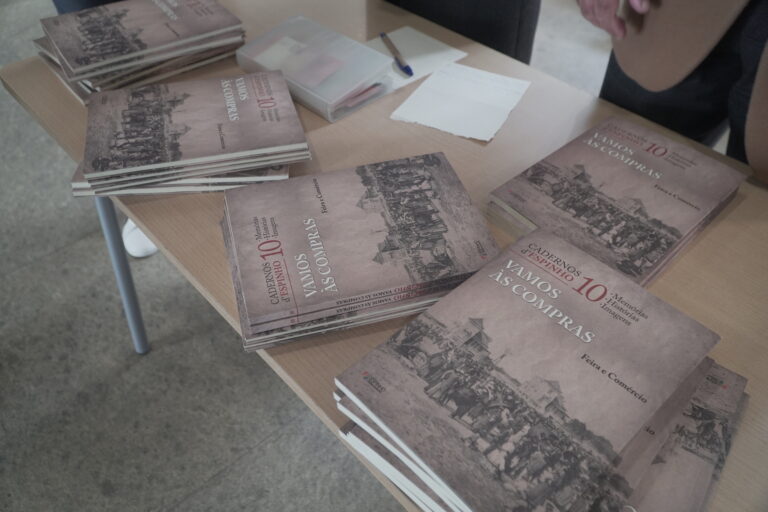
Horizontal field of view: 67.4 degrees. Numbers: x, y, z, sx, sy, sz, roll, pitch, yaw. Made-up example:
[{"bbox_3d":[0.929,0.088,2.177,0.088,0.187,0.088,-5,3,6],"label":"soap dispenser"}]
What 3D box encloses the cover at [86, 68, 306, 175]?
[{"bbox_3d":[-0.254,-0.183,0.775,0.266,0.010,0.196,-12,47,-12],"label":"cover"}]

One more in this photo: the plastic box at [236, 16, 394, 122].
[{"bbox_3d":[-0.111,-0.307,0.924,0.225,0.031,0.150,32,53,26],"label":"plastic box"}]

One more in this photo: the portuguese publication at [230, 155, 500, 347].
[{"bbox_3d":[-0.025,-0.022,0.633,0.268,0.029,0.197,-12,47,-13],"label":"portuguese publication"}]

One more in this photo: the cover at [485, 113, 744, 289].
[{"bbox_3d":[0.291,-0.078,0.716,0.268,0.023,0.197,-33,55,-29],"label":"cover"}]

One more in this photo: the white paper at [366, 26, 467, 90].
[{"bbox_3d":[0.021,-0.335,0.975,0.201,0.002,0.144,-34,55,-29],"label":"white paper"}]

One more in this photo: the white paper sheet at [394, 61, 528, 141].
[{"bbox_3d":[0.127,-0.243,0.887,0.145,0.002,0.199,23,50,20],"label":"white paper sheet"}]

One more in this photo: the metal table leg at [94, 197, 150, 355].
[{"bbox_3d":[-0.545,-0.011,1.174,0.035,0.700,0.035,-30,59,-34],"label":"metal table leg"}]

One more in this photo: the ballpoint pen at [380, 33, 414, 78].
[{"bbox_3d":[0.021,-0.343,0.976,0.012,0.012,0.150,-13,47,-13],"label":"ballpoint pen"}]

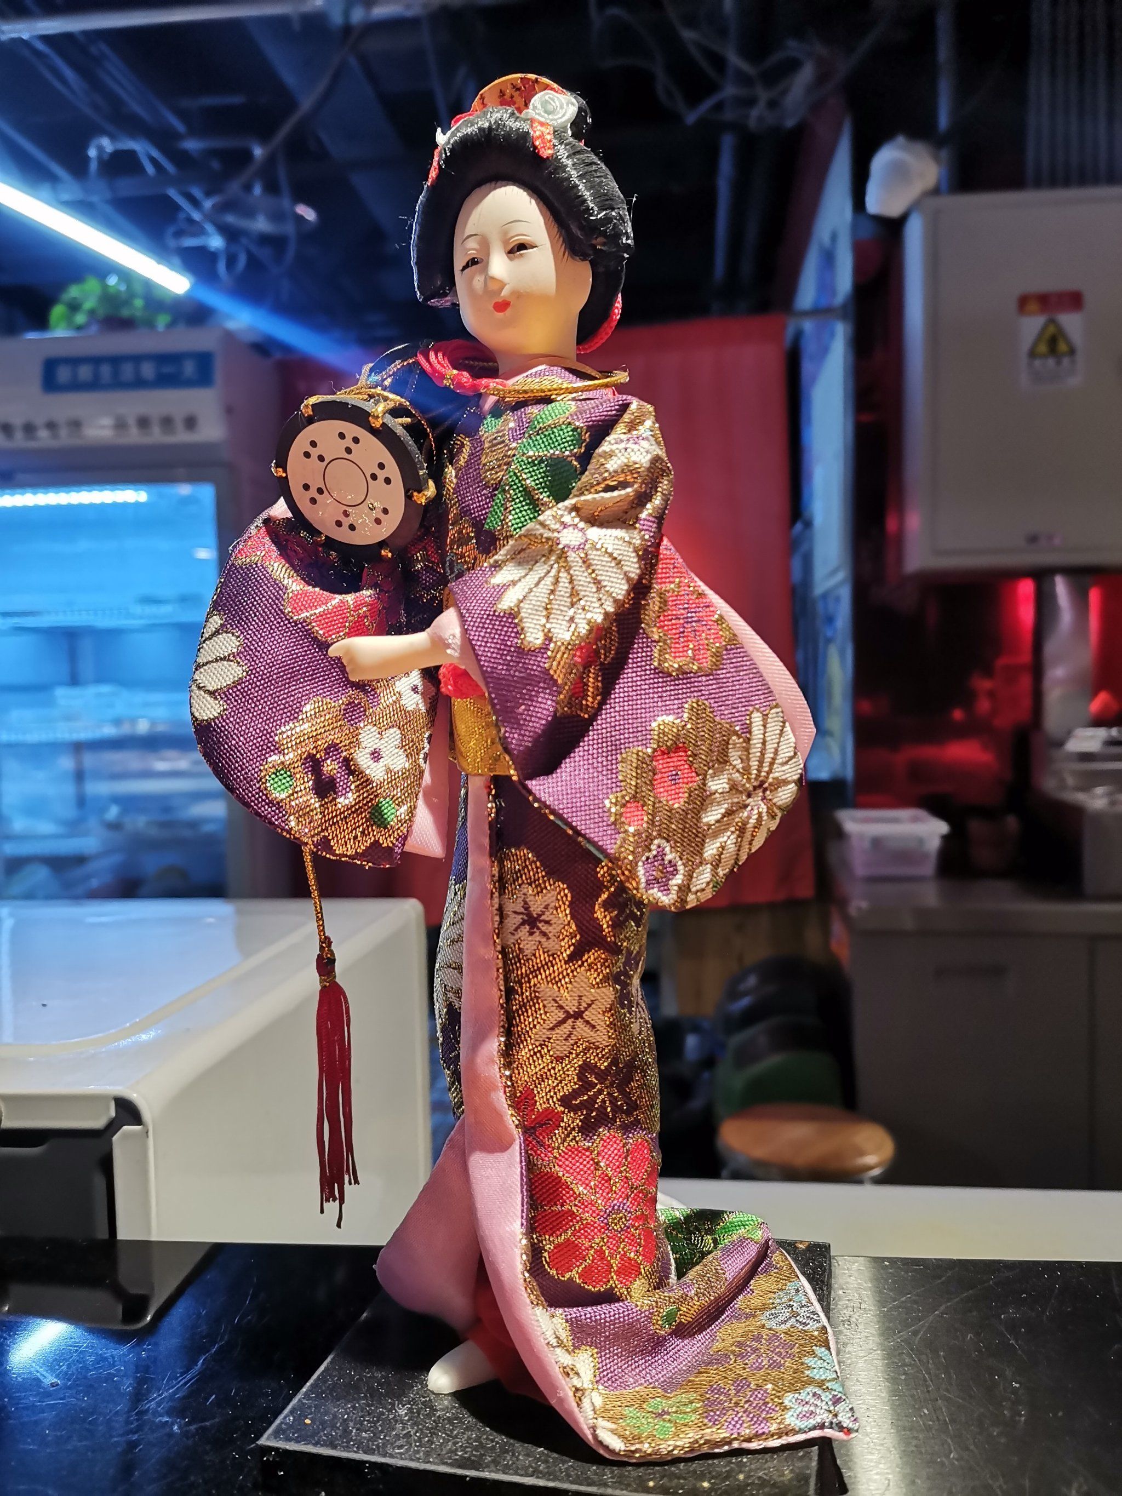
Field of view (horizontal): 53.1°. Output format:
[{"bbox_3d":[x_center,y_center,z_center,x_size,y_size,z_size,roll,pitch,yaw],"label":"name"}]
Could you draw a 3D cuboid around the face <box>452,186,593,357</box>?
[{"bbox_3d":[-0.009,-0.104,0.245,0.027,0.036,0.022,1,3,32],"label":"face"}]

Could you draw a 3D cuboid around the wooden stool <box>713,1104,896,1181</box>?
[{"bbox_3d":[0.441,0.917,2.009,0.330,0.450,0.330,-1,2,0],"label":"wooden stool"}]

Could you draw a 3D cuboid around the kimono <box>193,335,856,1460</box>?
[{"bbox_3d":[-0.004,0.024,0.262,0.142,0.231,0.085,1,3,30],"label":"kimono"}]

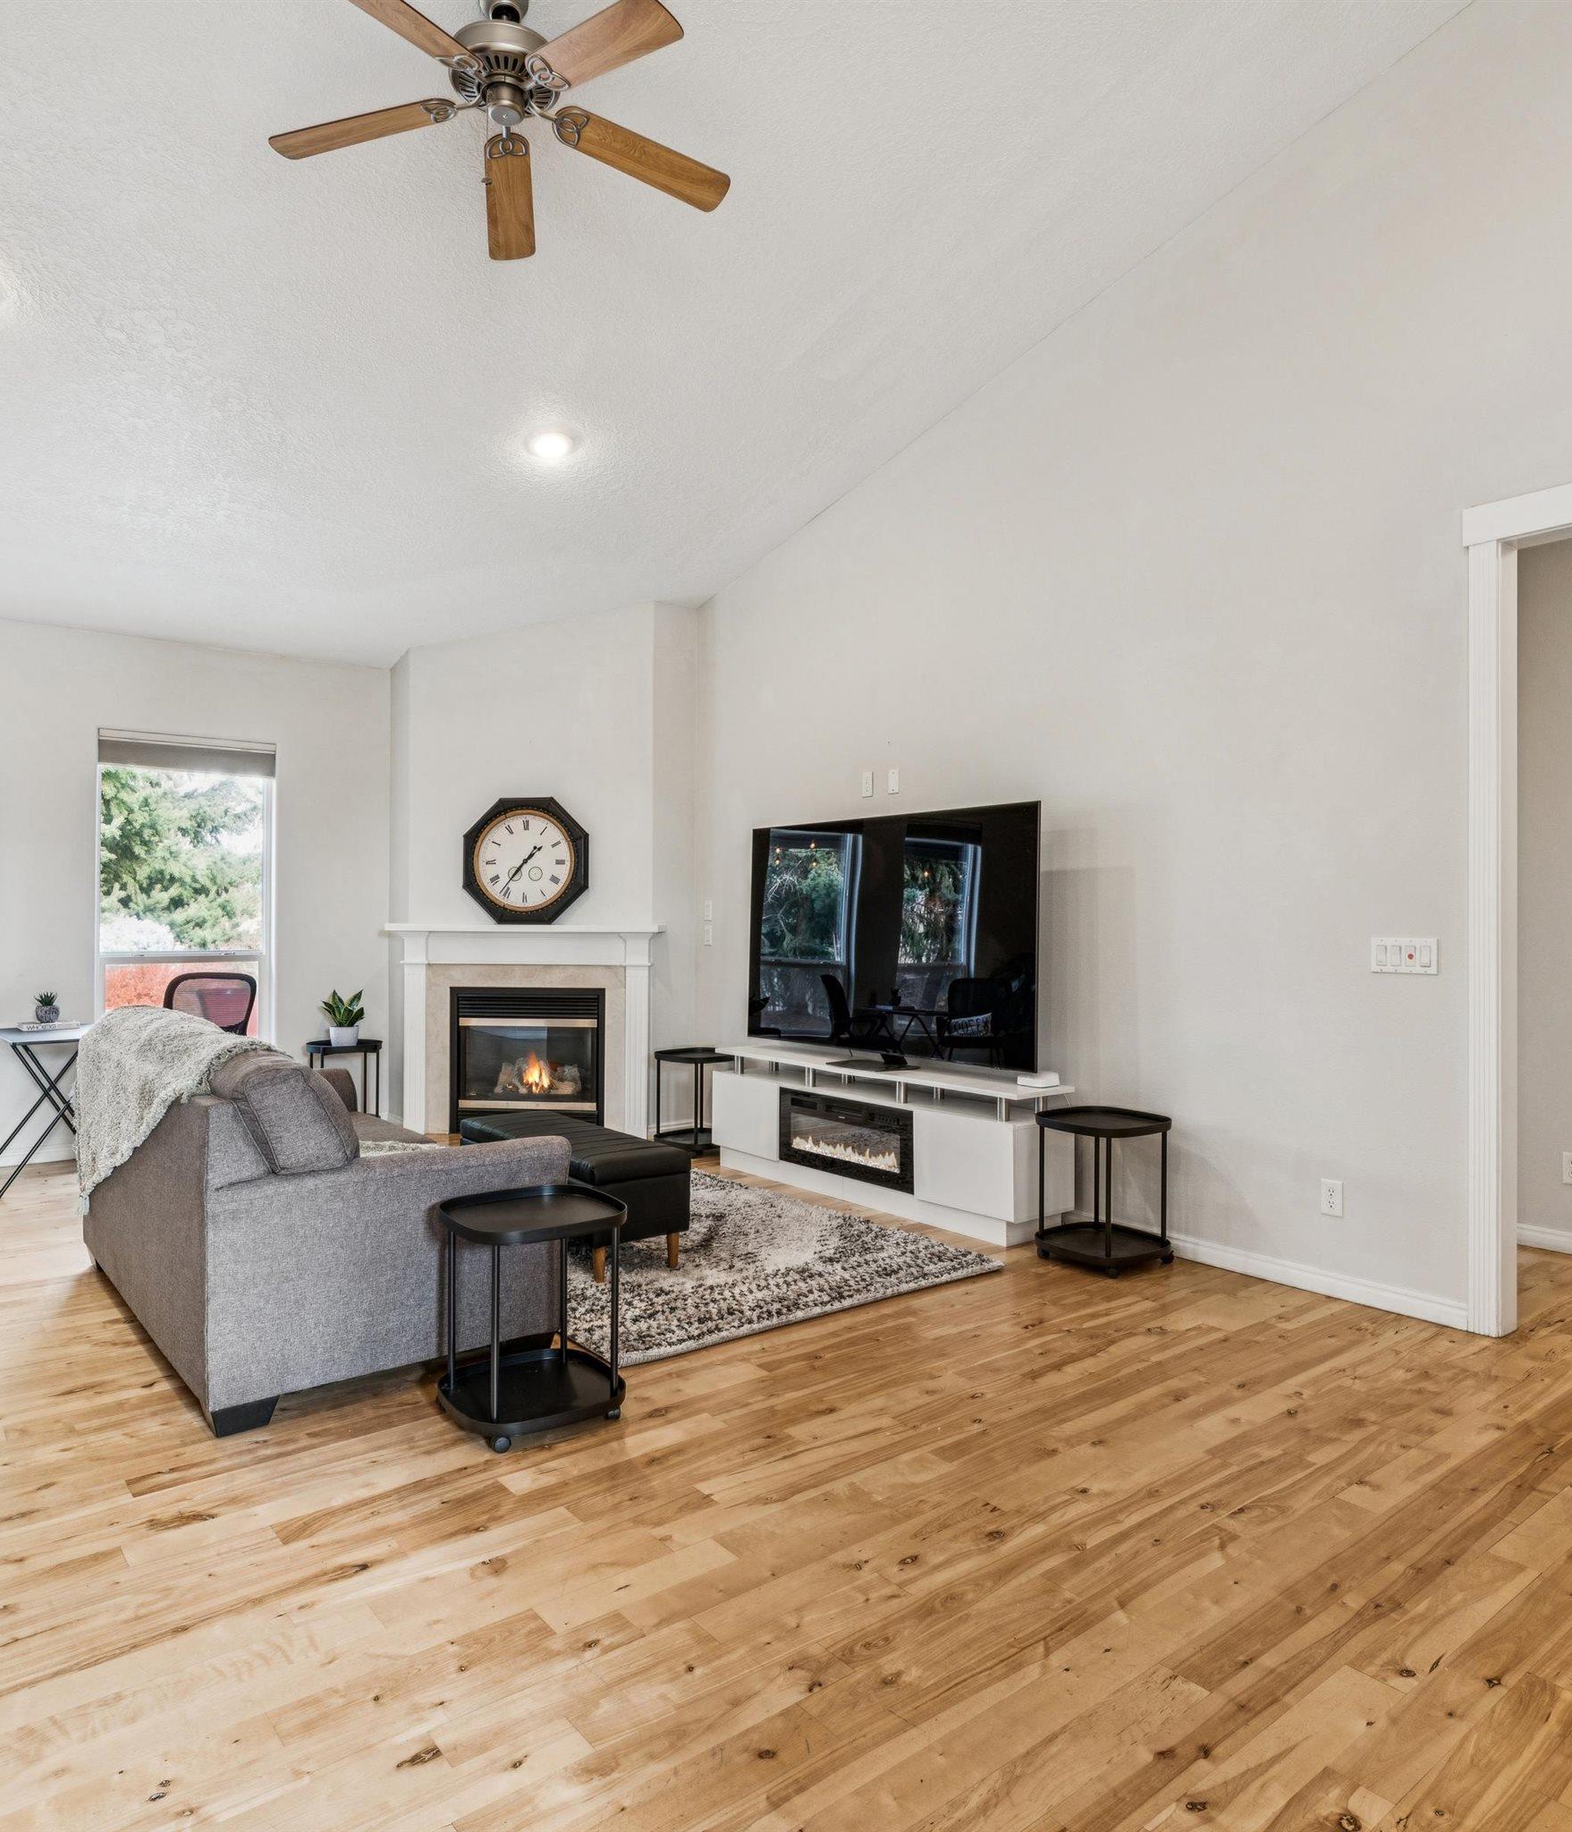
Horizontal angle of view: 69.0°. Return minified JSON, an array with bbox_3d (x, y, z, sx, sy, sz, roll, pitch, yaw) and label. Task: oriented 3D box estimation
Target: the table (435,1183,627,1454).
[{"bbox_3d":[-0.640,1.007,2.911,0.420,0.528,0.400,0,0,-38],"label":"table"}]

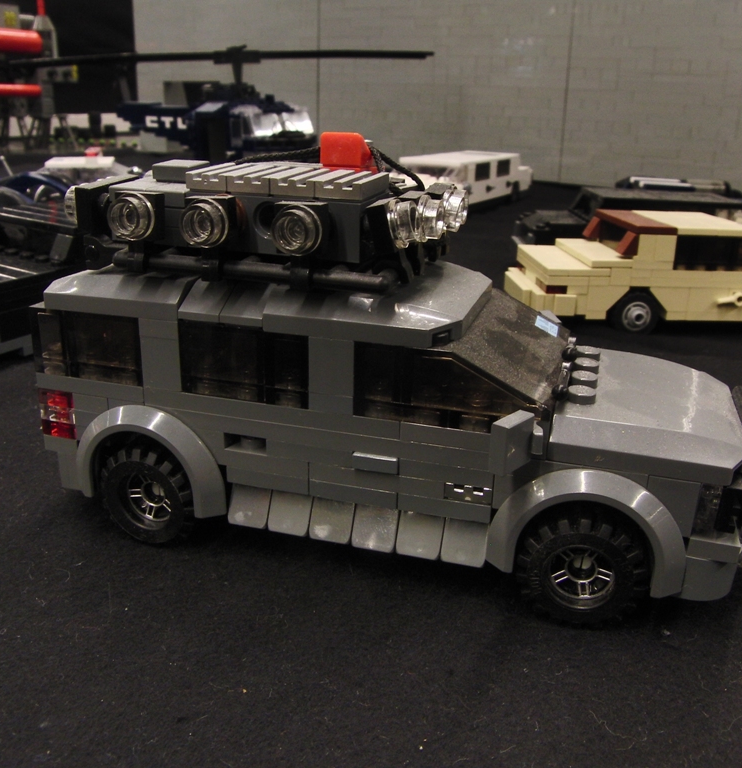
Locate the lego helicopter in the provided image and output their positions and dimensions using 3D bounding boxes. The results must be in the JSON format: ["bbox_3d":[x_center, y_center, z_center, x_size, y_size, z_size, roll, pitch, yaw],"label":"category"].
[{"bbox_3d":[-0.152,-0.212,0.642,0.279,0.134,0.310,20,26,41],"label":"lego helicopter"}]

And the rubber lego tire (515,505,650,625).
[{"bbox_3d":[0.035,0.029,0.128,0.021,0.021,0.012,7,20,14],"label":"rubber lego tire"}]

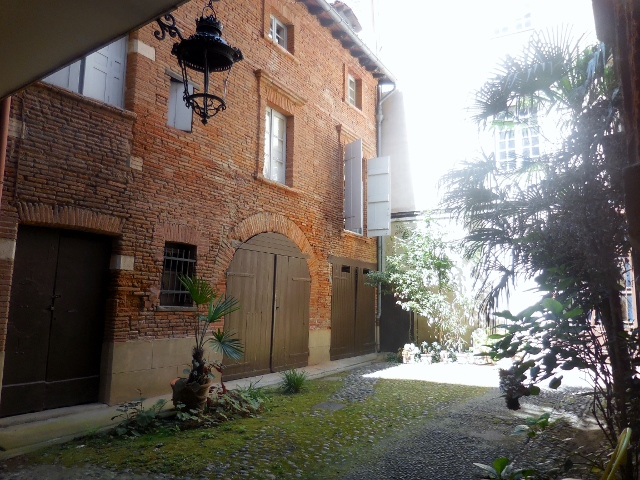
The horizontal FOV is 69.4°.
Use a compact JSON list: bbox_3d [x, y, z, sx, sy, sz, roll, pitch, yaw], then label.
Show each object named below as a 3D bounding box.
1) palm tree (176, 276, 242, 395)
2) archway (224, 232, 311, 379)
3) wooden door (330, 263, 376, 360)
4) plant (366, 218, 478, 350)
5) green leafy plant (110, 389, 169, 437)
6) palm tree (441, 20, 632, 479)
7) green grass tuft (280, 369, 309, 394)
[{"bbox_3d":[-1.692,1.421,6.950,0.930,1.650,0.850,2,-7,0],"label":"palm tree"},{"bbox_3d":[-0.958,1.327,9.888,0.150,2.880,2.680,-3,-9,33],"label":"archway"},{"bbox_3d":[1.023,1.938,12.871,0.130,2.530,2.530,-3,-9,33],"label":"wooden door"},{"bbox_3d":[2.789,1.278,12.700,2.500,3.650,1.800,-3,-9,33],"label":"plant"},{"bbox_3d":[-2.246,2.146,5.750,0.650,0.480,0.520,2,-7,0],"label":"green leafy plant"},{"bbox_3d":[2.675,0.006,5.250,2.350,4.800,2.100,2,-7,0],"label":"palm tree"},{"bbox_3d":[-0.476,2.541,8.300,0.530,0.430,0.500,2,-7,0],"label":"green grass tuft"}]

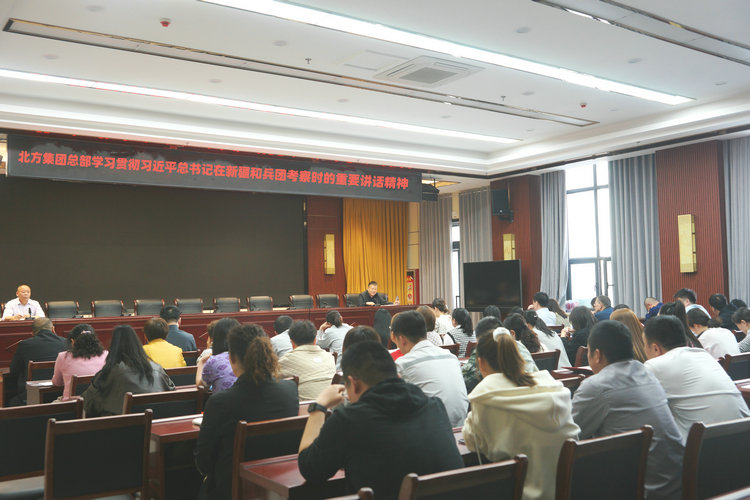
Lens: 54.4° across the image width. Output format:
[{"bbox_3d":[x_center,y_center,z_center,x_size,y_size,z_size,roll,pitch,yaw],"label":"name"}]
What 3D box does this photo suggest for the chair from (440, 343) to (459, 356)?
[{"bbox_3d":[0.512,1.405,7.147,0.460,0.950,0.540,1,-3,-35],"label":"chair"}]

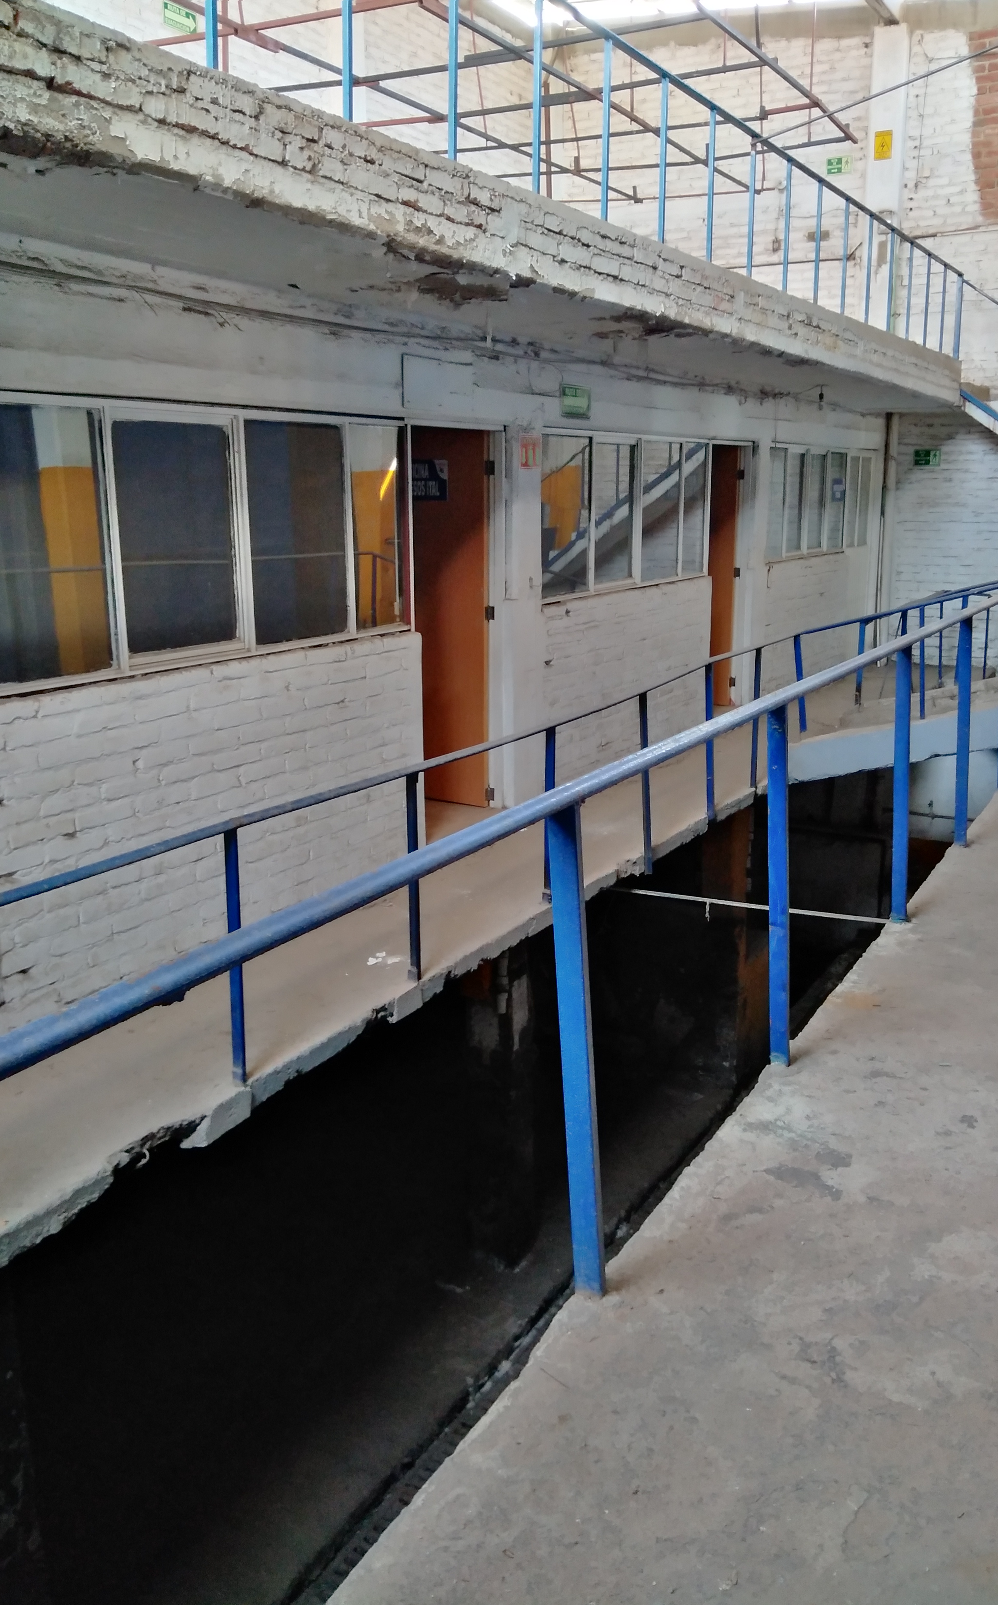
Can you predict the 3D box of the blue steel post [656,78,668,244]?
[{"bbox_3d":[0.804,-3.149,5.925,0.025,0.738,0.025,8,17,31],"label":"blue steel post"}]

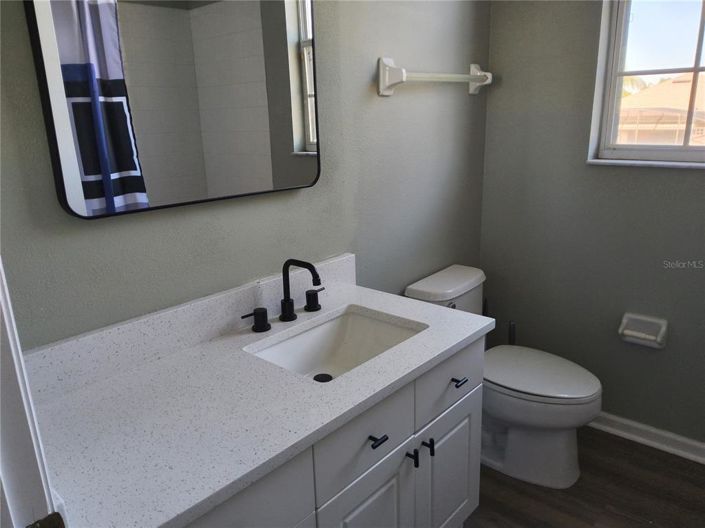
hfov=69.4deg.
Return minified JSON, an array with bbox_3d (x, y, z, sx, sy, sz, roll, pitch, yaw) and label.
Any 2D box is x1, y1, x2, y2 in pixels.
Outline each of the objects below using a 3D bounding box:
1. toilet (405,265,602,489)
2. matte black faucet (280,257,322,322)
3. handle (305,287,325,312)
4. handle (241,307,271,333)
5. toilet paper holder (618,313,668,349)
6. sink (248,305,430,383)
[{"bbox_3d":[0.623,0.449,2.050,0.707,0.720,0.410,12,20,41],"label":"toilet"},{"bbox_3d":[-0.150,0.082,1.458,0.169,0.180,0.052,12,20,41],"label":"matte black faucet"},{"bbox_3d":[-0.114,0.107,1.590,0.052,0.061,0.082,12,20,41],"label":"handle"},{"bbox_3d":[-0.270,0.157,1.422,0.052,0.061,0.086,12,20,41],"label":"handle"},{"bbox_3d":[1.171,0.280,2.064,0.163,0.123,0.065,12,20,41],"label":"toilet paper holder"},{"bbox_3d":[-0.034,0.271,1.390,0.303,0.155,0.429,12,20,41],"label":"sink"}]

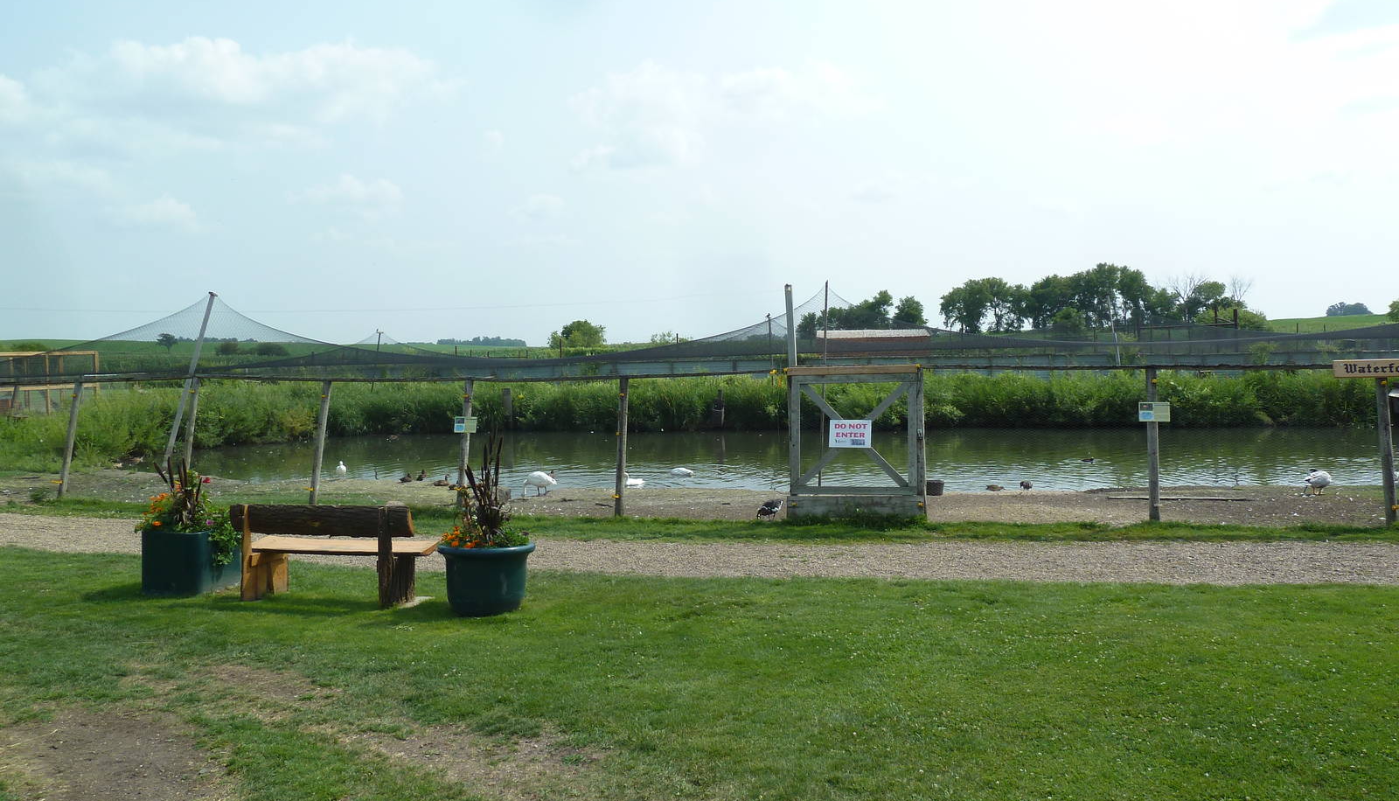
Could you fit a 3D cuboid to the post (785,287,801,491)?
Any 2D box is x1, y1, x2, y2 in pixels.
[{"bbox_3d":[1.323,-0.008,14.300,0.120,3.200,0.120,-2,-1,12],"label":"post"}]

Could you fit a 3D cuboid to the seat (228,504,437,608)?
[{"bbox_3d":[-3.040,1.250,8.410,1.640,0.810,0.600,0,0,12],"label":"seat"}]

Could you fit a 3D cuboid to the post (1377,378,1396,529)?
[{"bbox_3d":[8.805,0.623,12.950,0.137,2.020,0.137,-1,-2,0],"label":"post"}]

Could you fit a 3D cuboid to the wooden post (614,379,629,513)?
[{"bbox_3d":[-1.137,0.680,14.800,0.130,2.050,0.130,1,-2,0],"label":"wooden post"}]

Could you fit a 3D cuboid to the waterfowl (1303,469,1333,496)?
[{"bbox_3d":[11.205,1.495,18.300,0.500,0.475,0.330,-1,0,-17],"label":"waterfowl"}]

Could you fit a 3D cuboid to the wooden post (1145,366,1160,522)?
[{"bbox_3d":[6.106,0.588,13.600,0.137,2.100,0.137,-1,-2,0],"label":"wooden post"}]

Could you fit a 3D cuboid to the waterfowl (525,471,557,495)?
[{"bbox_3d":[-3.137,1.644,20.000,0.630,0.500,0.330,-1,0,6],"label":"waterfowl"}]

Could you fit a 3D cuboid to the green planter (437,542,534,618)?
[{"bbox_3d":[-1.700,1.400,8.050,0.770,0.510,0.770,-1,0,0],"label":"green planter"}]

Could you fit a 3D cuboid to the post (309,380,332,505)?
[{"bbox_3d":[-6.132,0.690,16.350,0.130,2.070,0.130,5,-4,0],"label":"post"}]

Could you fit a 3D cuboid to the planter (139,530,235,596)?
[{"bbox_3d":[-4.480,1.405,9.040,0.580,0.520,0.620,0,0,12],"label":"planter"}]

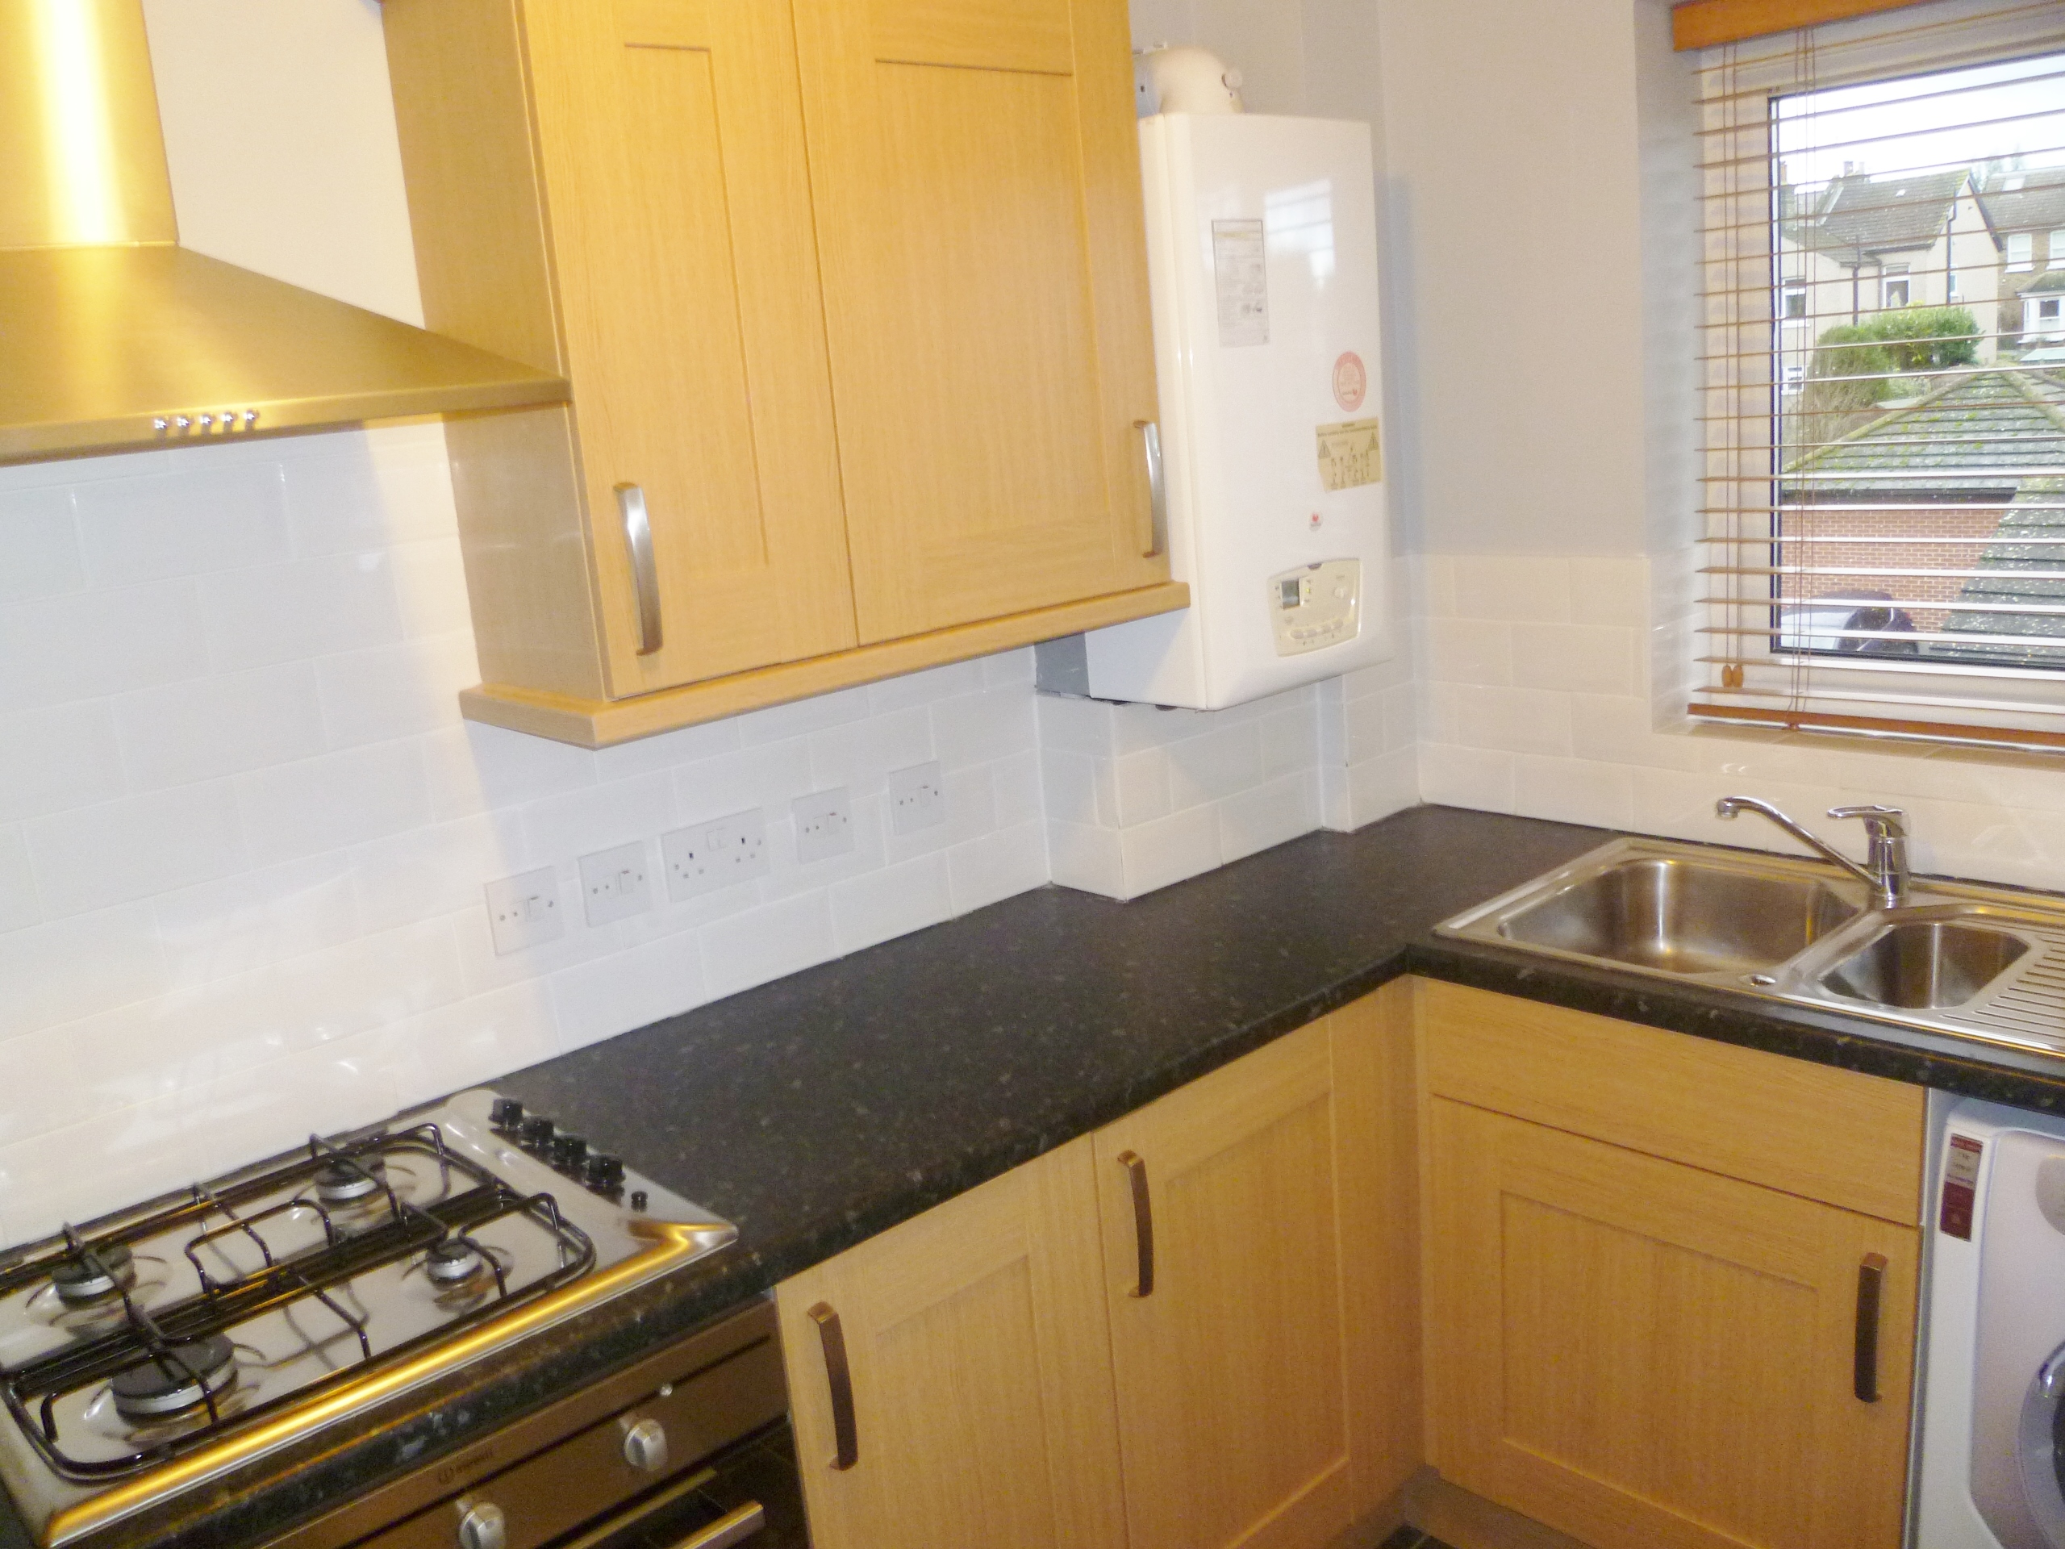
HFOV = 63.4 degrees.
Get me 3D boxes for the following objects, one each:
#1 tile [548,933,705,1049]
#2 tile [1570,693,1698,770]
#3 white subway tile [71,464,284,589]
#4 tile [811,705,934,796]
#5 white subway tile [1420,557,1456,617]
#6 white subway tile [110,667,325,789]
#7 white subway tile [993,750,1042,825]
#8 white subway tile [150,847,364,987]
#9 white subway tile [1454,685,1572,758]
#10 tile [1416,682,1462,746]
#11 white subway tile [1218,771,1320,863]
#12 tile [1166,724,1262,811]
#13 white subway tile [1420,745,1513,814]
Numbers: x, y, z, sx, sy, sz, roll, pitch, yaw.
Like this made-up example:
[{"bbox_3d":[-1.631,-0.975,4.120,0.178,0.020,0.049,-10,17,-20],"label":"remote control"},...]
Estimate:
[{"bbox_3d":[-0.493,0.262,2.043,0.200,0.100,0.009,-16,17,-40],"label":"tile"},{"bbox_3d":[0.886,-0.061,2.454,0.009,0.102,0.198,-16,17,-40],"label":"tile"},{"bbox_3d":[-0.836,-0.247,1.655,0.198,0.100,0.009,-16,17,-39],"label":"white subway tile"},{"bbox_3d":[-0.216,-0.025,2.272,0.200,0.102,0.009,-16,17,-40],"label":"tile"},{"bbox_3d":[0.649,-0.299,2.662,0.009,0.100,0.066,-16,17,-40],"label":"white subway tile"},{"bbox_3d":[-0.819,-0.052,1.693,0.200,0.100,0.009,-16,17,-40],"label":"white subway tile"},{"bbox_3d":[-0.022,0.023,2.412,0.088,0.100,0.009,-16,17,-39],"label":"white subway tile"},{"bbox_3d":[-0.788,0.145,1.705,0.200,0.100,0.009,-16,17,-40],"label":"white subway tile"},{"bbox_3d":[0.752,-0.083,2.602,0.009,0.102,0.198,-16,17,-40],"label":"white subway tile"},{"bbox_3d":[0.649,-0.096,2.659,0.009,0.100,0.077,-16,17,-40],"label":"tile"},{"bbox_3d":[0.363,0.064,2.577,0.210,0.100,0.009,-16,17,-40],"label":"white subway tile"},{"bbox_3d":[0.270,-0.013,2.446,0.198,0.100,0.009,-16,17,-39],"label":"tile"},{"bbox_3d":[0.700,0.007,2.692,0.009,0.096,0.179,-16,17,-40],"label":"white subway tile"}]

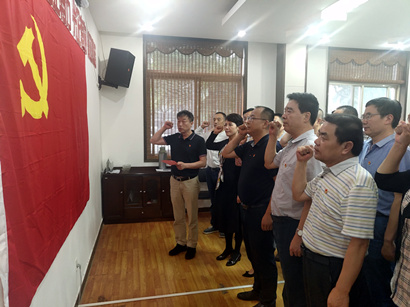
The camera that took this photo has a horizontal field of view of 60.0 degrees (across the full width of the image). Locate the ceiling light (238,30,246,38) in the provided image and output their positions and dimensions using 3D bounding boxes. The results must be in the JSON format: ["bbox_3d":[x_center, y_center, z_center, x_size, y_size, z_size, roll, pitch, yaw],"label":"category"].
[{"bbox_3d":[0.563,-1.788,5.335,0.120,0.060,0.120,-1,5,-11],"label":"ceiling light"}]

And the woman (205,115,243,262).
[{"bbox_3d":[0.256,0.378,3.963,0.420,1.630,0.500,-3,5,-35],"label":"woman"}]

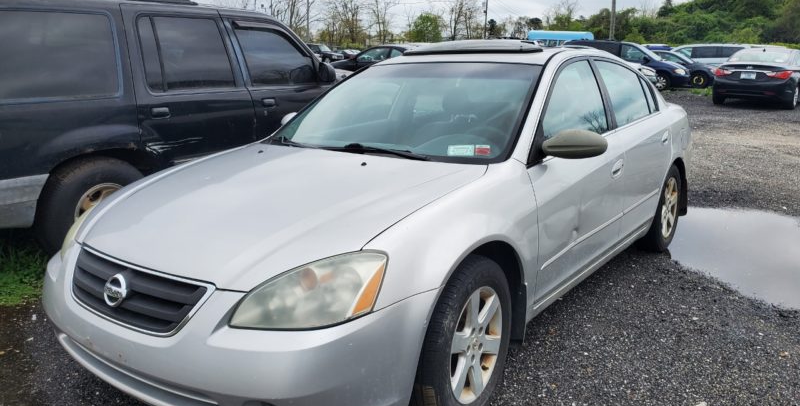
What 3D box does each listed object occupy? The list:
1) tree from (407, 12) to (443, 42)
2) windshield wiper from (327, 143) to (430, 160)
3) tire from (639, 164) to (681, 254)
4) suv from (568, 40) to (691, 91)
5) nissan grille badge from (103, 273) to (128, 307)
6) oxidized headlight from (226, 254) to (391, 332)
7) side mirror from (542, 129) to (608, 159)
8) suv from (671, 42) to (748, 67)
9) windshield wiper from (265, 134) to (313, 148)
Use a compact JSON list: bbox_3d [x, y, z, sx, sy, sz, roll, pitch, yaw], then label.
[{"bbox_3d":[2.546,-16.825,60.000,3.500,4.600,3.500,0,13,0],"label":"tree"},{"bbox_3d":[-0.125,-0.230,2.736,0.610,0.070,0.110,9,16,36],"label":"windshield wiper"},{"bbox_3d":[1.923,0.019,4.481,0.215,0.660,0.660,9,16,36],"label":"tire"},{"bbox_3d":[8.520,-5.230,22.950,4.850,1.760,1.980,6,15,28],"label":"suv"},{"bbox_3d":[-0.942,0.290,2.005,0.115,0.115,0.025,9,6,36],"label":"nissan grille badge"},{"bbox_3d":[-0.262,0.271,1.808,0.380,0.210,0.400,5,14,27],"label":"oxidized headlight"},{"bbox_3d":[0.778,-0.257,2.668,0.240,0.138,0.145,9,16,36],"label":"side mirror"},{"bbox_3d":[12.944,-6.086,26.500,4.850,1.800,1.930,4,14,20],"label":"suv"},{"bbox_3d":[-0.547,-0.305,3.081,0.480,0.060,0.100,9,16,36],"label":"windshield wiper"}]

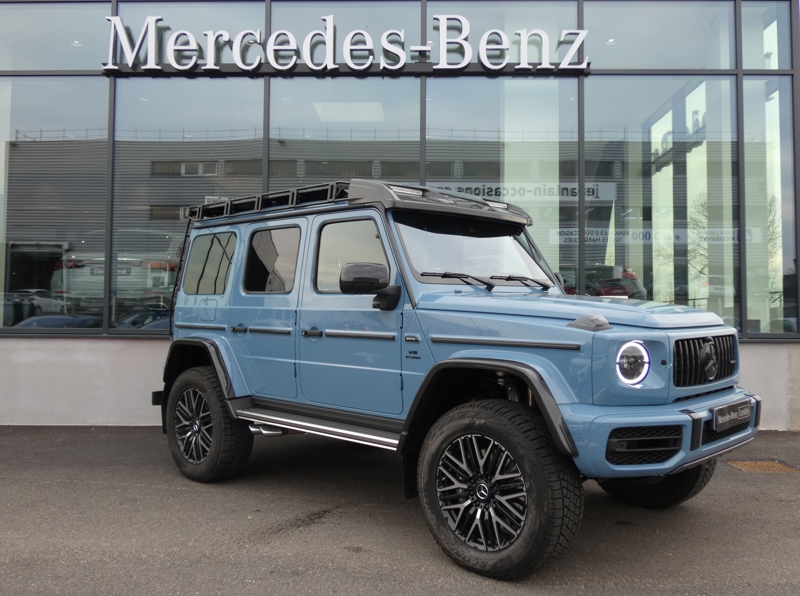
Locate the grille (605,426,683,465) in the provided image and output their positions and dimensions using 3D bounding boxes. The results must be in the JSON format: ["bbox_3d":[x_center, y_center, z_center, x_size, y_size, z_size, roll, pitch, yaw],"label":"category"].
[{"bbox_3d":[1.171,0.716,3.455,0.430,0.185,0.080,0,0,-24],"label":"grille"}]

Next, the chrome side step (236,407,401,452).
[{"bbox_3d":[-0.572,0.881,4.867,1.710,0.075,0.190,0,-1,44],"label":"chrome side step"}]

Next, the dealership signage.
[{"bbox_3d":[-0.632,-2.971,8.380,5.673,0.690,0.140,0,-1,1],"label":"dealership signage"}]

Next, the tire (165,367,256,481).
[{"bbox_3d":[-1.558,1.029,5.868,0.916,0.910,0.350,0,-1,44],"label":"tire"}]

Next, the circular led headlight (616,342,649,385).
[{"bbox_3d":[1.153,0.324,3.584,0.222,0.222,0.090,0,0,-33],"label":"circular led headlight"}]

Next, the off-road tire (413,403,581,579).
[{"bbox_3d":[0.519,1.023,3.859,0.916,0.910,0.350,0,-1,44],"label":"off-road tire"}]

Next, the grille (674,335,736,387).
[{"bbox_3d":[1.687,0.342,3.982,0.090,0.240,0.880,0,-1,44],"label":"grille"}]

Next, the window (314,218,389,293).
[{"bbox_3d":[-0.326,-0.274,4.809,0.740,0.470,0.050,0,-1,44],"label":"window"}]

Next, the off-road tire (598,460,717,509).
[{"bbox_3d":[1.764,1.037,5.146,0.916,0.910,0.350,0,-1,44],"label":"off-road tire"}]

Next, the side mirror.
[{"bbox_3d":[-0.214,-0.119,4.442,0.170,0.190,0.270,0,-1,44],"label":"side mirror"}]

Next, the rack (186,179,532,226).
[{"bbox_3d":[-0.433,-0.690,6.044,2.660,0.245,1.560,0,-1,44],"label":"rack"}]

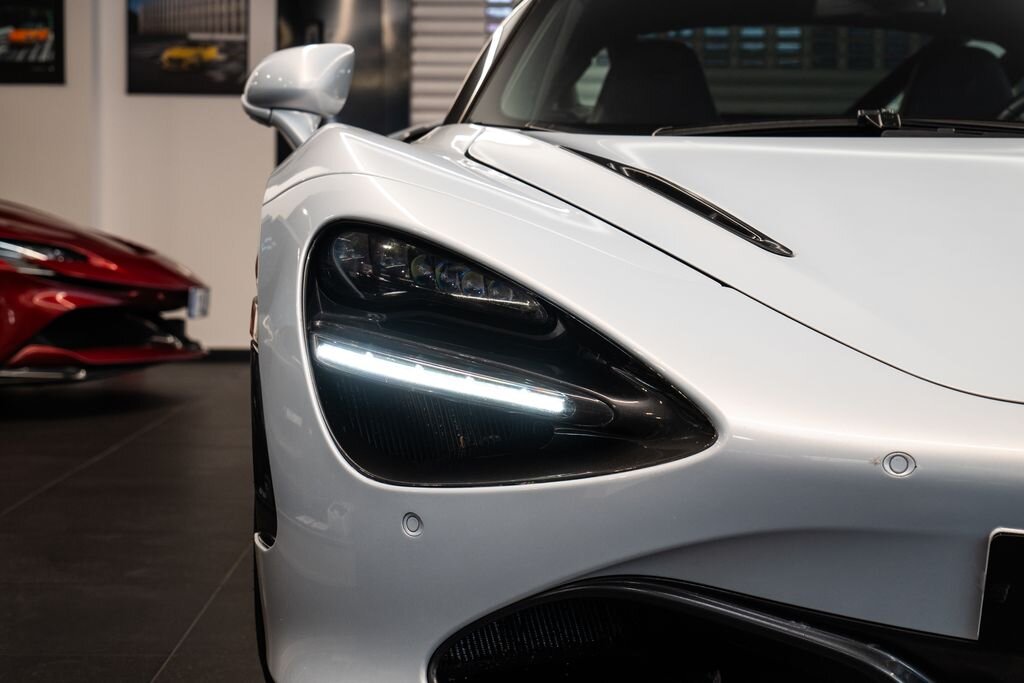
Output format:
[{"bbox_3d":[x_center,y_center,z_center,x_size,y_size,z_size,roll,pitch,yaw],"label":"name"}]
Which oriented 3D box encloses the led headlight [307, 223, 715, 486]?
[{"bbox_3d":[-0.020,0.011,1.735,0.410,0.265,0.340,1,4,9],"label":"led headlight"}]

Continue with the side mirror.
[{"bbox_3d":[-0.352,-0.400,2.810,0.190,0.175,0.135,1,4,6],"label":"side mirror"}]

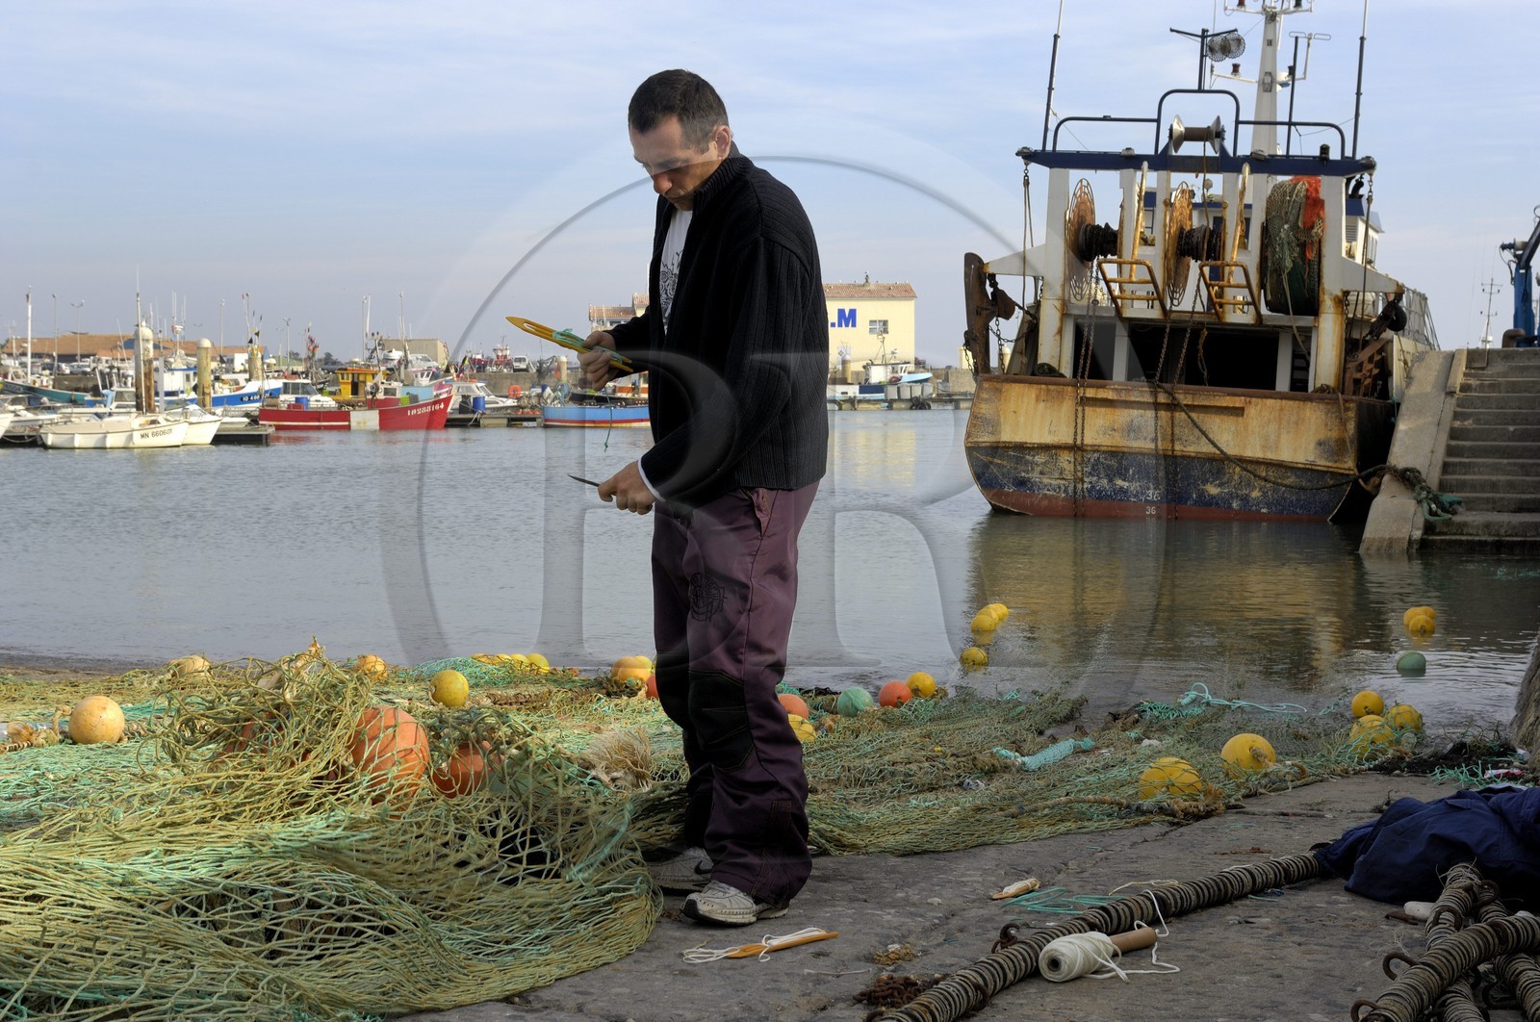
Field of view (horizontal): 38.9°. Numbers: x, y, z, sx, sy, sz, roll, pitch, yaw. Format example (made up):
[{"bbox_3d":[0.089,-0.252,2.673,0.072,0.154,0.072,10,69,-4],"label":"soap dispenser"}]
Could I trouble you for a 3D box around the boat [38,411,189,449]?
[{"bbox_3d":[-18.200,-2.200,60.500,4.200,1.100,1.650,-1,4,-18],"label":"boat"}]

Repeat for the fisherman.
[{"bbox_3d":[-0.140,-0.035,4.535,0.520,1.750,0.530,-2,4,-30],"label":"fisherman"}]

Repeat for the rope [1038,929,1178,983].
[{"bbox_3d":[0.612,0.791,3.888,0.275,0.080,0.125,1,-1,-44],"label":"rope"}]

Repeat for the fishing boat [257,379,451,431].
[{"bbox_3d":[-17.360,-4.400,91.000,8.100,2.150,2.800,-1,3,-12],"label":"fishing boat"}]

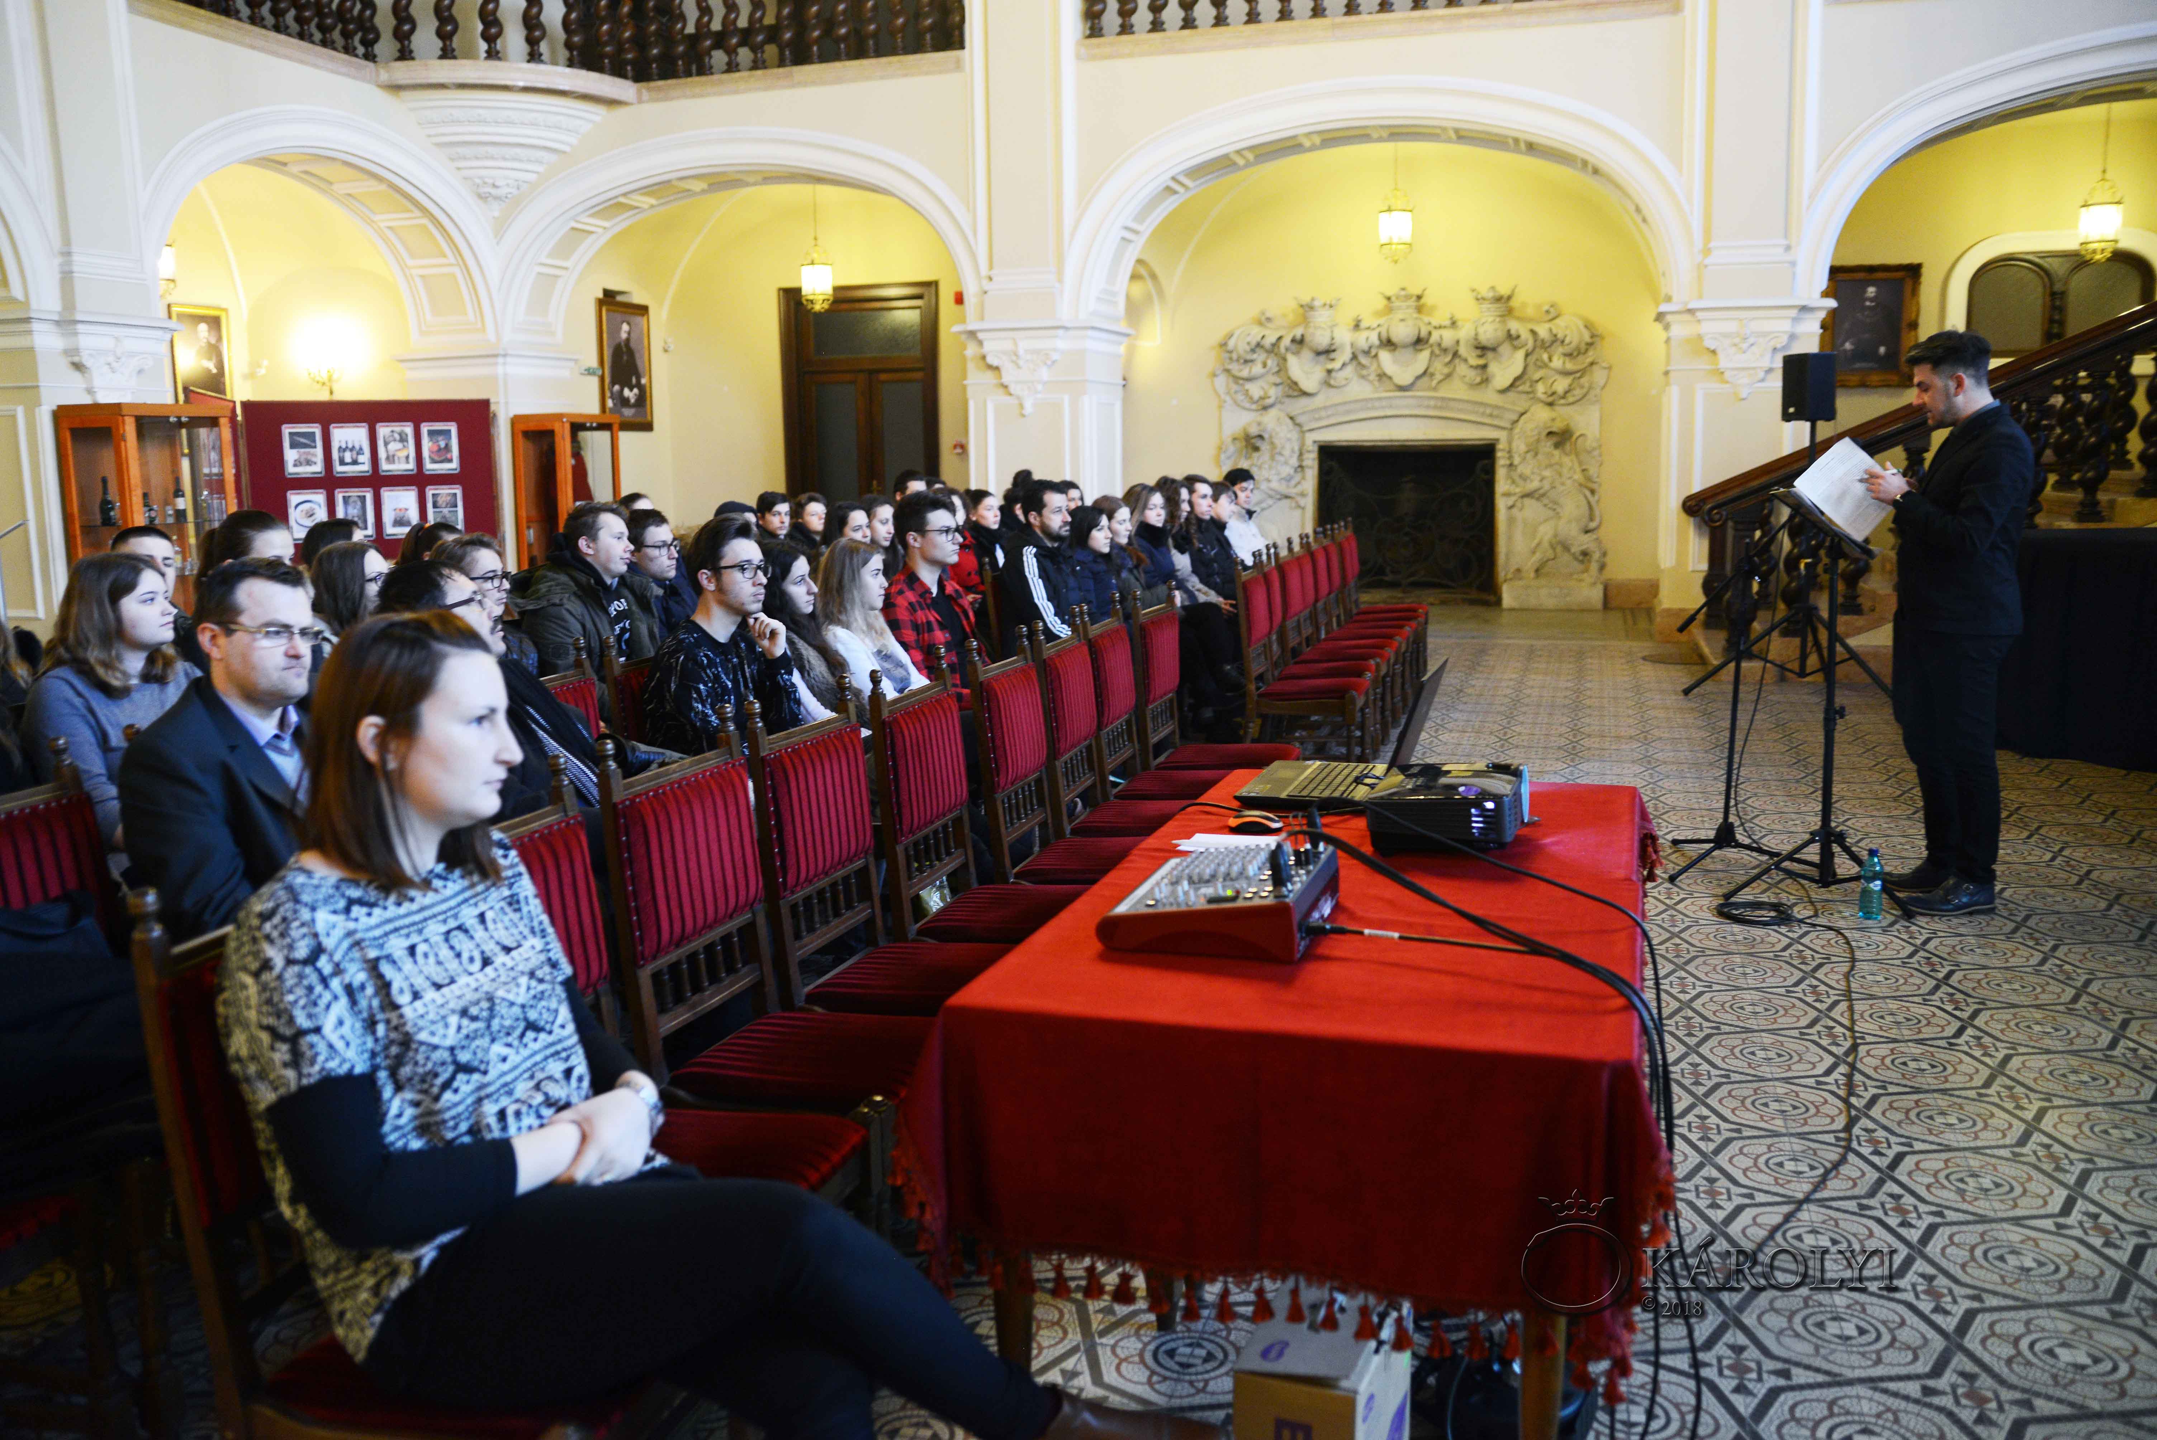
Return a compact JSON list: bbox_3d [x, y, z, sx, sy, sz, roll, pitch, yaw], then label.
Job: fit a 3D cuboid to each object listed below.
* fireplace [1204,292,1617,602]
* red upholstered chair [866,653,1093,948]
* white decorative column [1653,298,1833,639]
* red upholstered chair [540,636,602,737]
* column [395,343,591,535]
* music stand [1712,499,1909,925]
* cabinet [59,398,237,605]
[{"bbox_3d":[3.043,-2.502,15.716,3.550,2.920,0.500,1,9,16],"label":"fireplace"},{"bbox_3d":[-0.139,0.380,3.680,0.530,1.045,0.470,1,9,16],"label":"red upholstered chair"},{"bbox_3d":[4.959,-1.843,12.671,1.140,2.480,1.080,2,9,17],"label":"white decorative column"},{"bbox_3d":[-1.088,0.336,4.091,0.530,1.045,0.470,1,9,16],"label":"red upholstered chair"},{"bbox_3d":[-5.319,-2.076,15.367,1.150,2.540,1.050,2,9,17],"label":"column"},{"bbox_3d":[2.379,-0.076,5.412,0.520,1.310,0.520,2,9,20],"label":"music stand"},{"bbox_3d":[-5.964,-1.065,10.917,0.621,1.900,0.771,4,9,28],"label":"cabinet"}]

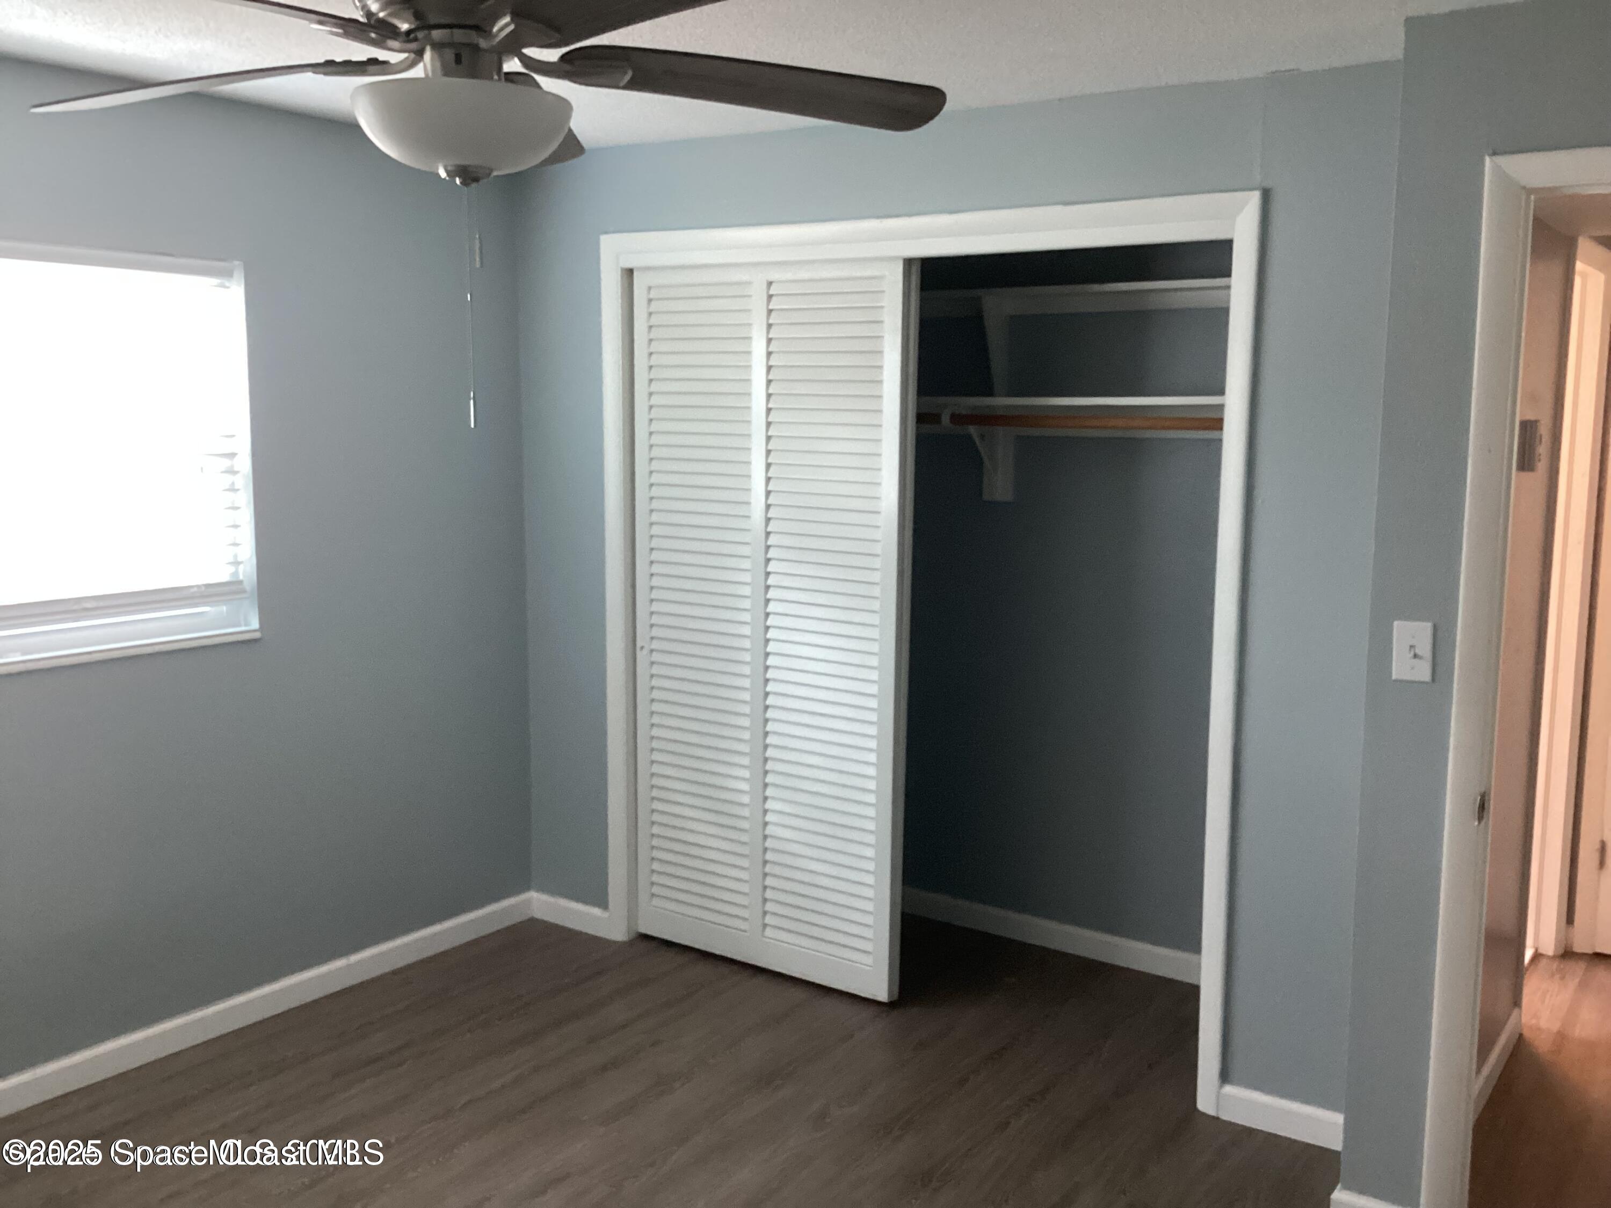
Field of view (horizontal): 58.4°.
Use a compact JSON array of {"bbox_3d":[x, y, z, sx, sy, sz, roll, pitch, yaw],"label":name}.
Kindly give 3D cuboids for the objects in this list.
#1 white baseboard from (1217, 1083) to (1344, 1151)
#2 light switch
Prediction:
[{"bbox_3d":[1.133,1.200,3.365,0.325,0.085,0.015,6,9,35],"label":"white baseboard"},{"bbox_3d":[1.160,0.092,2.759,0.070,0.115,0.016,6,9,35],"label":"light switch"}]

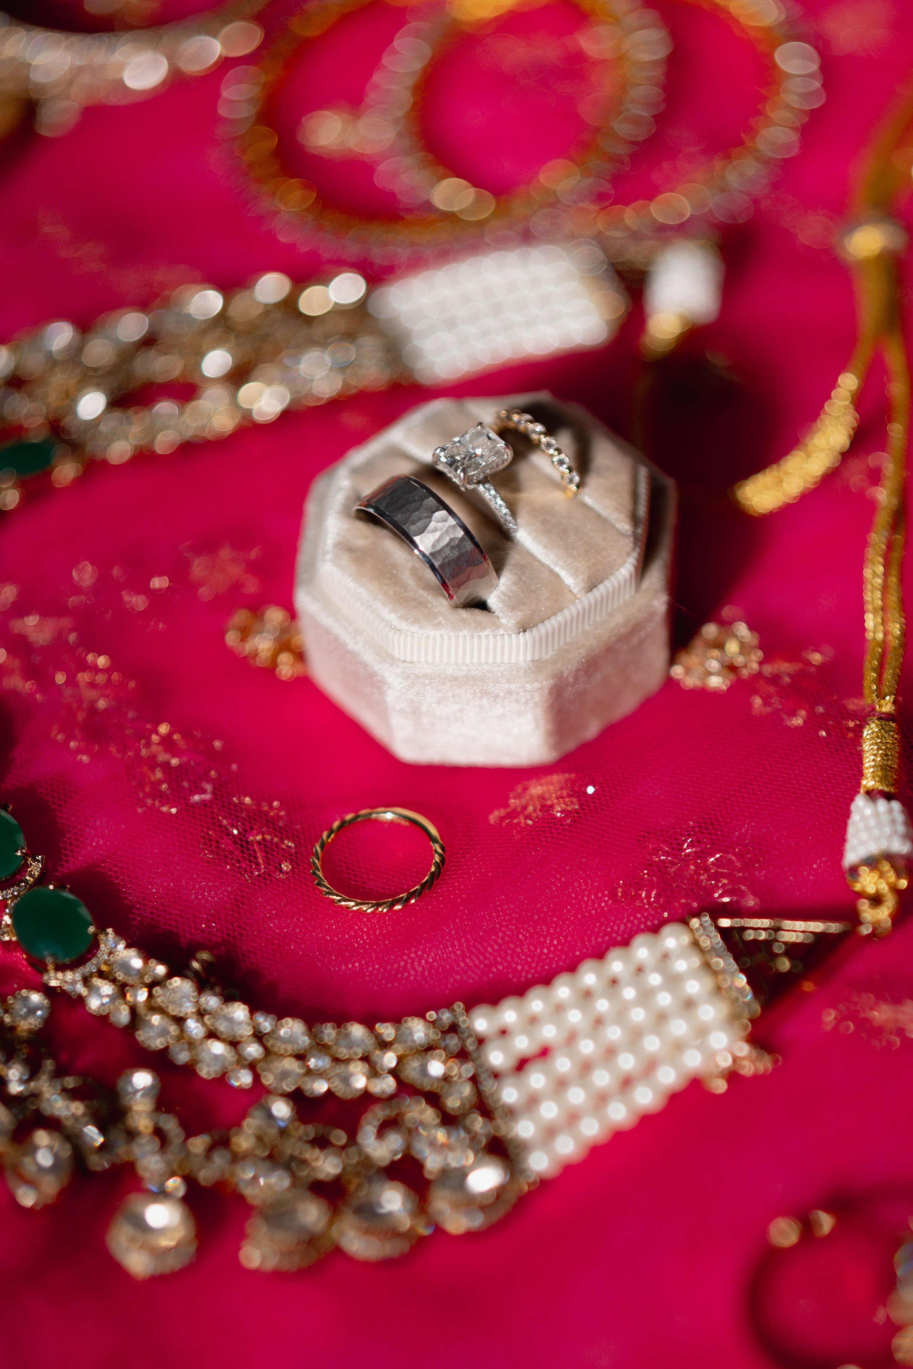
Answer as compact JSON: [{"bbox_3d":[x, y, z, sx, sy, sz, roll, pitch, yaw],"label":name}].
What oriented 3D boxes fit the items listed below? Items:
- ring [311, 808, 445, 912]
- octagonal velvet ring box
[{"bbox_3d":[-0.011,0.025,0.274,0.019,0.002,0.019,-3,50,4],"label":"ring"},{"bbox_3d":[0.005,-0.018,0.293,0.056,0.026,0.056,1,50,8],"label":"octagonal velvet ring box"}]

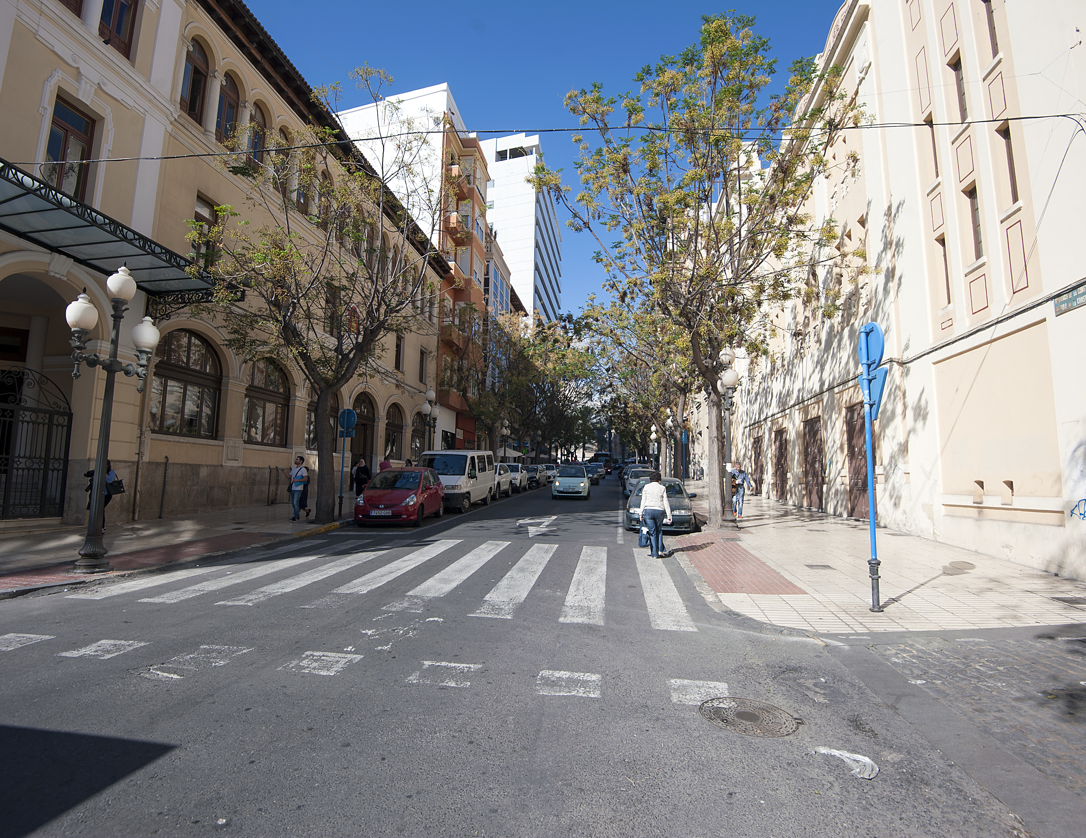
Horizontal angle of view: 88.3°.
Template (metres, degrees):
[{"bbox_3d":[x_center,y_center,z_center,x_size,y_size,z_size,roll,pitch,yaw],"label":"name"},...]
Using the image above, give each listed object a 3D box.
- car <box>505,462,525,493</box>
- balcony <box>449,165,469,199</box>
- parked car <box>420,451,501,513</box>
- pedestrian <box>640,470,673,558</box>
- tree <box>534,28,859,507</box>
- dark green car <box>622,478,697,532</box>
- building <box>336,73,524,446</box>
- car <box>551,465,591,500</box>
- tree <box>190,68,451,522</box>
[{"bbox_3d":[-2.010,3.442,32.464,1.800,1.620,4.300,0,-5,8],"label":"car"},{"bbox_3d":[-5.689,-15.842,37.608,0.820,1.080,2.300,0,-7,8],"label":"balcony"},{"bbox_3d":[-3.337,2.303,20.884,2.000,2.130,4.660,0,-5,8],"label":"parked car"},{"bbox_3d":[2.093,1.750,10.355,0.580,1.580,0.420,-1,-8,15],"label":"pedestrian"},{"bbox_3d":[4.213,-4.445,15.351,8.668,14.615,8.000,0,-7,8],"label":"tree"},{"bbox_3d":[3.128,2.290,15.505,1.690,1.400,4.100,0,-5,8],"label":"dark green car"},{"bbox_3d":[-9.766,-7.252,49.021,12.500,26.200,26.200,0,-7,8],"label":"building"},{"bbox_3d":[1.409,2.939,25.659,1.630,1.490,3.550,0,-5,8],"label":"car"},{"bbox_3d":[-6.203,-3.729,15.569,7.066,13.033,6.600,0,-7,8],"label":"tree"}]

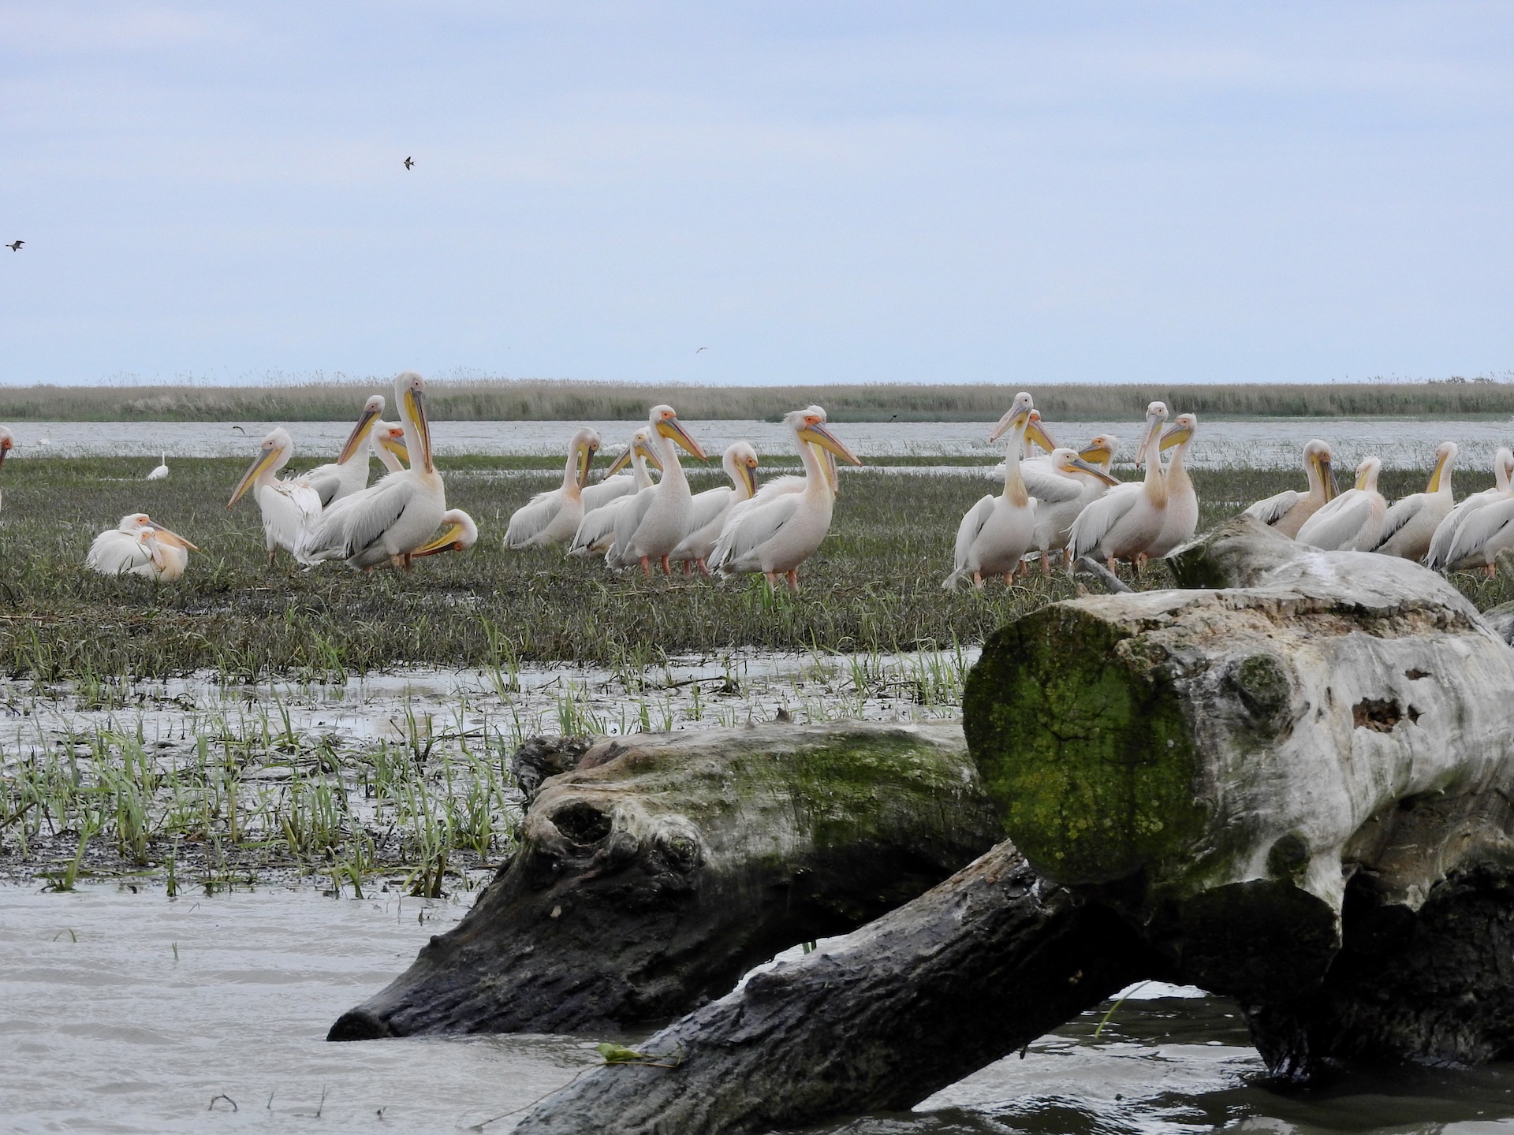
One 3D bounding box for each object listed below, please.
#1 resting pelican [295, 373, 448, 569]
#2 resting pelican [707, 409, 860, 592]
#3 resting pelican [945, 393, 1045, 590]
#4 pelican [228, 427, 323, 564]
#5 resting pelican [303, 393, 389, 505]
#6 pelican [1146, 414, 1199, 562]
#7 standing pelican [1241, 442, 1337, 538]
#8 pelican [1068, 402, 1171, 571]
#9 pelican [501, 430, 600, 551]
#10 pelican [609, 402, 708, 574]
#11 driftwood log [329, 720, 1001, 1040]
[{"bbox_3d":[-2.151,-0.528,48.800,0.800,1.115,0.400,0,1,22],"label":"resting pelican"},{"bbox_3d":[0.154,-0.365,47.300,0.760,1.004,0.370,0,1,25],"label":"resting pelican"},{"bbox_3d":[1.282,-0.409,47.300,0.420,1.068,0.680,-1,1,-32],"label":"resting pelican"},{"bbox_3d":[-2.875,-0.410,52.300,0.420,0.856,0.700,-1,1,-40],"label":"pelican"},{"bbox_3d":[-2.735,-0.581,56.500,0.700,1.062,0.380,1,1,28],"label":"resting pelican"},{"bbox_3d":[2.460,-0.474,53.500,0.680,0.955,0.380,1,1,45],"label":"pelican"},{"bbox_3d":[3.366,-0.424,55.500,0.660,0.765,0.370,1,1,30],"label":"standing pelican"},{"bbox_3d":[2.138,-0.463,51.500,0.680,1.017,0.400,1,1,42],"label":"pelican"},{"bbox_3d":[-1.400,-0.523,60.000,0.680,0.860,0.360,1,1,28],"label":"pelican"},{"bbox_3d":[-0.579,-0.445,51.000,0.660,0.993,0.380,1,1,42],"label":"pelican"},{"bbox_3d":[-0.119,0.543,15.200,1.280,0.560,0.600,0,1,0],"label":"driftwood log"}]

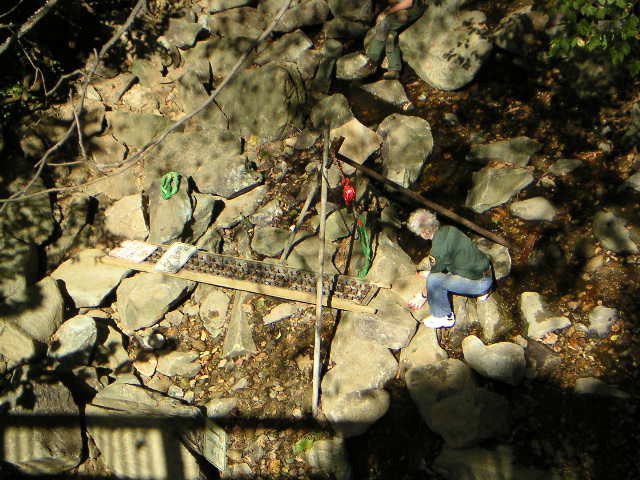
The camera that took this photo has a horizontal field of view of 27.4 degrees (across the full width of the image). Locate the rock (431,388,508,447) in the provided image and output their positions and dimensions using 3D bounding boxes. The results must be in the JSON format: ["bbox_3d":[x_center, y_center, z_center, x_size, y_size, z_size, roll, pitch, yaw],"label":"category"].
[{"bbox_3d":[1.183,1.404,10.384,0.649,0.297,0.495,0,40,0],"label":"rock"}]

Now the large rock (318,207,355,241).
[{"bbox_3d":[0.144,-0.126,11.439,0.320,0.240,0.270,0,42,0],"label":"large rock"}]

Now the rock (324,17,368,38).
[{"bbox_3d":[0.270,-2.273,14.038,0.480,0.200,0.260,0,41,0],"label":"rock"}]

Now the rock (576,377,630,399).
[{"bbox_3d":[2.187,1.146,10.200,0.407,0.120,0.180,0,40,0],"label":"rock"}]

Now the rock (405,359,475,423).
[{"bbox_3d":[0.957,1.222,10.600,0.531,0.334,0.445,0,41,0],"label":"rock"}]

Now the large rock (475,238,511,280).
[{"bbox_3d":[1.506,0.179,11.800,0.384,0.244,0.375,0,41,0],"label":"large rock"}]

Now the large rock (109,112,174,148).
[{"bbox_3d":[-1.776,-1.089,13.100,0.620,0.211,0.384,0,41,0],"label":"large rock"}]

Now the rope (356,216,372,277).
[{"bbox_3d":[0.388,0.057,11.445,0.139,0.640,0.110,0,40,0],"label":"rope"}]

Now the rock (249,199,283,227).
[{"bbox_3d":[-0.478,-0.241,11.521,0.310,0.180,0.250,0,42,0],"label":"rock"}]

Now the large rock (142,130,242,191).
[{"bbox_3d":[-1.205,-0.751,12.408,0.945,0.387,0.595,0,40,0],"label":"large rock"}]

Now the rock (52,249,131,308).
[{"bbox_3d":[-1.922,0.323,11.093,0.640,0.280,0.480,0,41,0],"label":"rock"}]

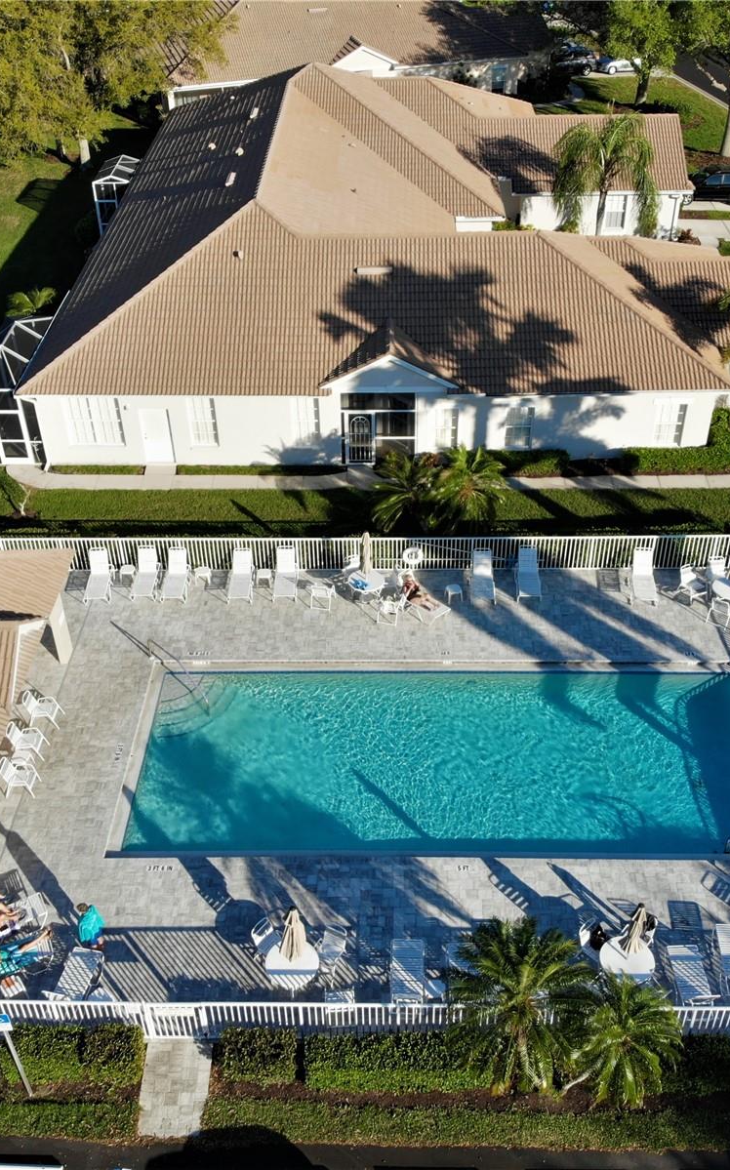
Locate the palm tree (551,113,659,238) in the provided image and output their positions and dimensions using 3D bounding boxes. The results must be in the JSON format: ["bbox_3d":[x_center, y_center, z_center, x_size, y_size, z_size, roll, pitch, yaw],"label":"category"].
[{"bbox_3d":[10.420,-17.376,48.052,4.600,6.500,4.600,0,39,2],"label":"palm tree"}]

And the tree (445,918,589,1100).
[{"bbox_3d":[2.720,7.951,19.350,2.500,3.900,2.500,0,39,2],"label":"tree"}]

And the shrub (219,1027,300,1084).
[{"bbox_3d":[-1.995,8.990,20.582,1.480,0.950,0.800,0,39,2],"label":"shrub"}]

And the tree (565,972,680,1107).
[{"bbox_3d":[4.561,8.443,19.413,2.100,2.500,2.100,0,39,1],"label":"tree"}]

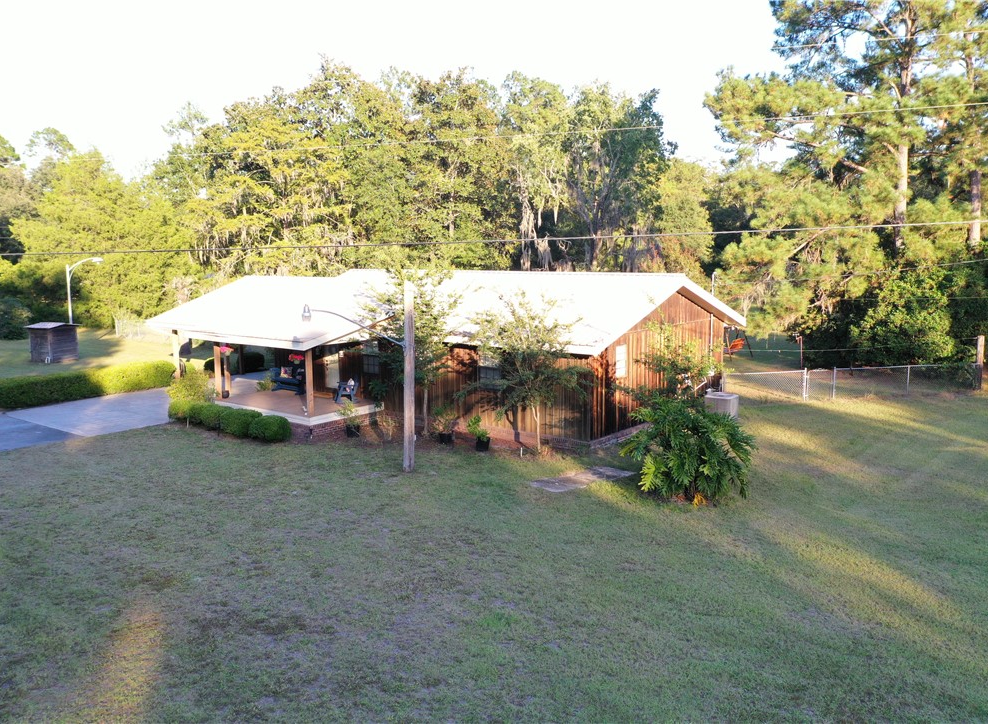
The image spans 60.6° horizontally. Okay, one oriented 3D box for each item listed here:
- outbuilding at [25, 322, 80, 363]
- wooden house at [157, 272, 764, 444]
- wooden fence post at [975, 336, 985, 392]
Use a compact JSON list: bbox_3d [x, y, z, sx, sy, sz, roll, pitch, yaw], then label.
[{"bbox_3d":[-22.823,-1.057,43.831,2.050,1.980,1.800,4,9,30],"label":"outbuilding"},{"bbox_3d":[-3.658,-1.057,32.382,22.269,4.793,13.268,6,10,38],"label":"wooden house"},{"bbox_3d":[19.526,0.026,33.765,0.260,2.220,0.260,6,10,38],"label":"wooden fence post"}]

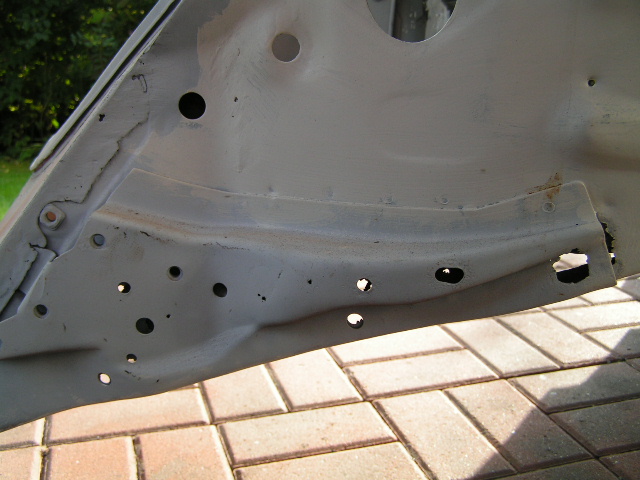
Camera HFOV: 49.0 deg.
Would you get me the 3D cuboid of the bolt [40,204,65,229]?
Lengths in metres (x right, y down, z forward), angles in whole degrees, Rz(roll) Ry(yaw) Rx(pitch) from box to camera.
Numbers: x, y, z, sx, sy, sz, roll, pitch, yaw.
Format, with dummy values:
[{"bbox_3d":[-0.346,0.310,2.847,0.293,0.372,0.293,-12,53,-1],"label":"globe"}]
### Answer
[{"bbox_3d":[-0.199,-0.017,0.520,0.017,0.017,0.008,0,7,-1],"label":"bolt"}]

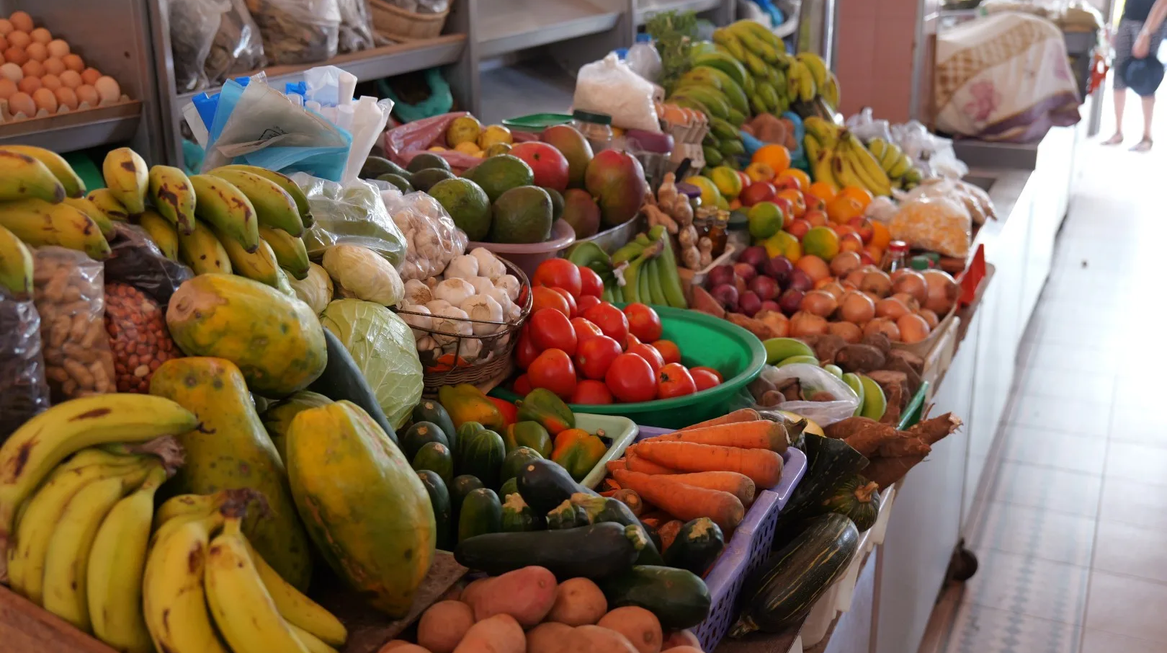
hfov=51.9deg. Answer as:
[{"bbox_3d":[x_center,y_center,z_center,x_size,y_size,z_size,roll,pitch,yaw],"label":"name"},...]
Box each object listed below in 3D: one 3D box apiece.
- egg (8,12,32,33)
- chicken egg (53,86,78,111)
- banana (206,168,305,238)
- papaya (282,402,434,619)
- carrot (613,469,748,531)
[{"bbox_3d":[-1.033,-0.554,2.200,0.044,0.056,0.044,34,29,12],"label":"egg"},{"bbox_3d":[-0.959,-0.417,2.220,0.044,0.057,0.044,33,27,15],"label":"chicken egg"},{"bbox_3d":[-0.374,-0.142,1.360,0.165,0.060,0.040,25,27,28],"label":"banana"},{"bbox_3d":[-0.236,0.192,1.270,0.146,0.245,0.146,-13,-20,-31],"label":"papaya"},{"bbox_3d":[0.109,0.197,1.400,0.175,0.041,0.041,15,24,29],"label":"carrot"}]

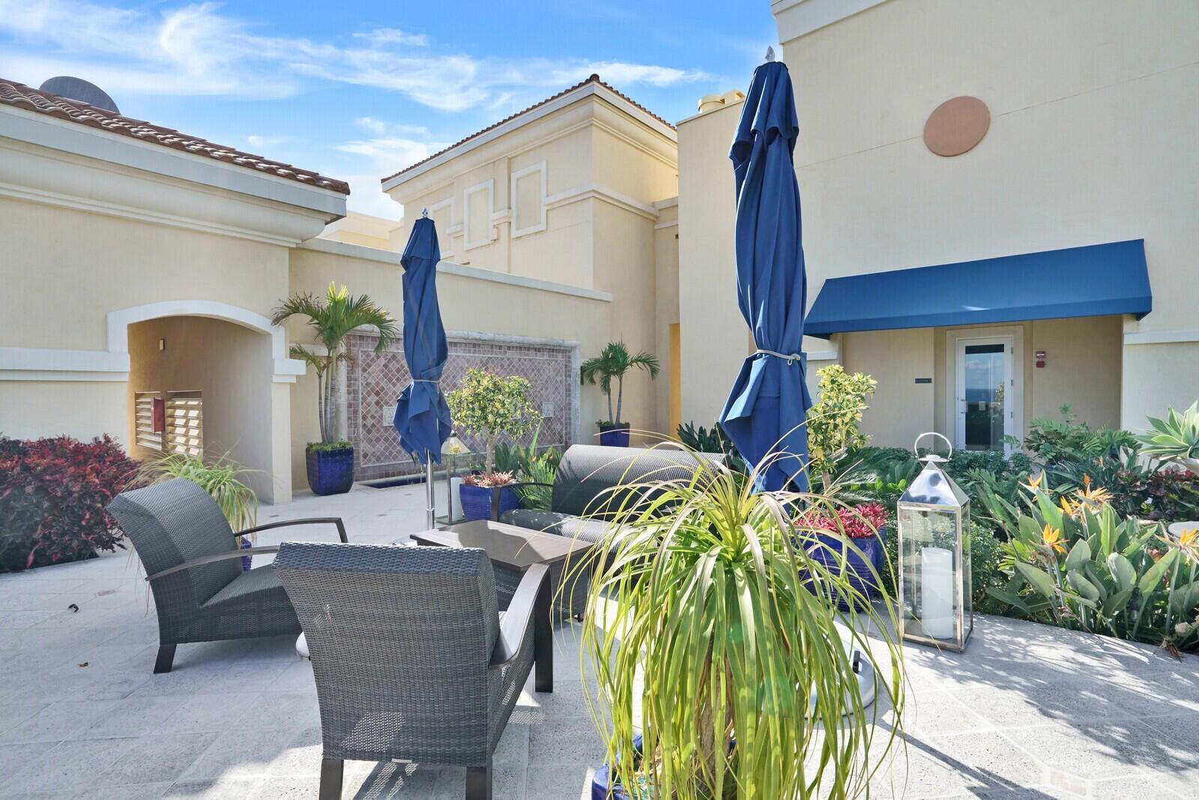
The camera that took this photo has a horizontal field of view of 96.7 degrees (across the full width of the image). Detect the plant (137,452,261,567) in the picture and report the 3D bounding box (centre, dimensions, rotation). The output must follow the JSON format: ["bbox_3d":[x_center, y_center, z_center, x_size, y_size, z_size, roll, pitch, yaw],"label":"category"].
[{"bbox_3d":[-2.866,0.867,3.822,0.720,1.000,0.720,-1,1,-37],"label":"plant"}]

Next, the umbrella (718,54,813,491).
[{"bbox_3d":[0.865,-0.194,2.596,0.450,2.950,0.450,0,1,0],"label":"umbrella"}]

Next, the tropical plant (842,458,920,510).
[{"bbox_3d":[2.520,0.900,4.750,0.840,0.760,0.840,0,1,28],"label":"tropical plant"}]

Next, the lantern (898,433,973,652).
[{"bbox_3d":[1.916,0.765,3.030,0.300,1.160,0.300,1,1,44],"label":"lantern"}]

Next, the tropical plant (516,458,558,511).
[{"bbox_3d":[-0.630,1.000,5.900,0.660,0.700,0.660,0,1,0],"label":"tropical plant"}]

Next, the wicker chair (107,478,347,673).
[{"bbox_3d":[-2.043,0.927,3.014,0.970,0.890,0.760,0,1,-11],"label":"wicker chair"}]

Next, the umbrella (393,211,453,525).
[{"bbox_3d":[-1.500,-0.120,4.550,0.500,2.980,0.500,0,1,-18],"label":"umbrella"}]

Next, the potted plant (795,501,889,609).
[{"bbox_3d":[1.665,1.010,3.670,0.550,0.660,0.550,0,1,37],"label":"potted plant"}]

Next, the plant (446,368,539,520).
[{"bbox_3d":[-1.069,0.503,5.335,0.920,1.640,0.920,0,1,0],"label":"plant"}]

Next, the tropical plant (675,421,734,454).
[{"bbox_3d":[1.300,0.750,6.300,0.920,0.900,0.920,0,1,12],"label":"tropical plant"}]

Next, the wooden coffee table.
[{"bbox_3d":[-0.632,1.126,3.394,1.030,0.470,0.580,1,1,39],"label":"wooden coffee table"}]

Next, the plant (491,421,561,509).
[{"bbox_3d":[-0.751,0.753,5.581,0.780,1.020,0.750,0,1,0],"label":"plant"}]

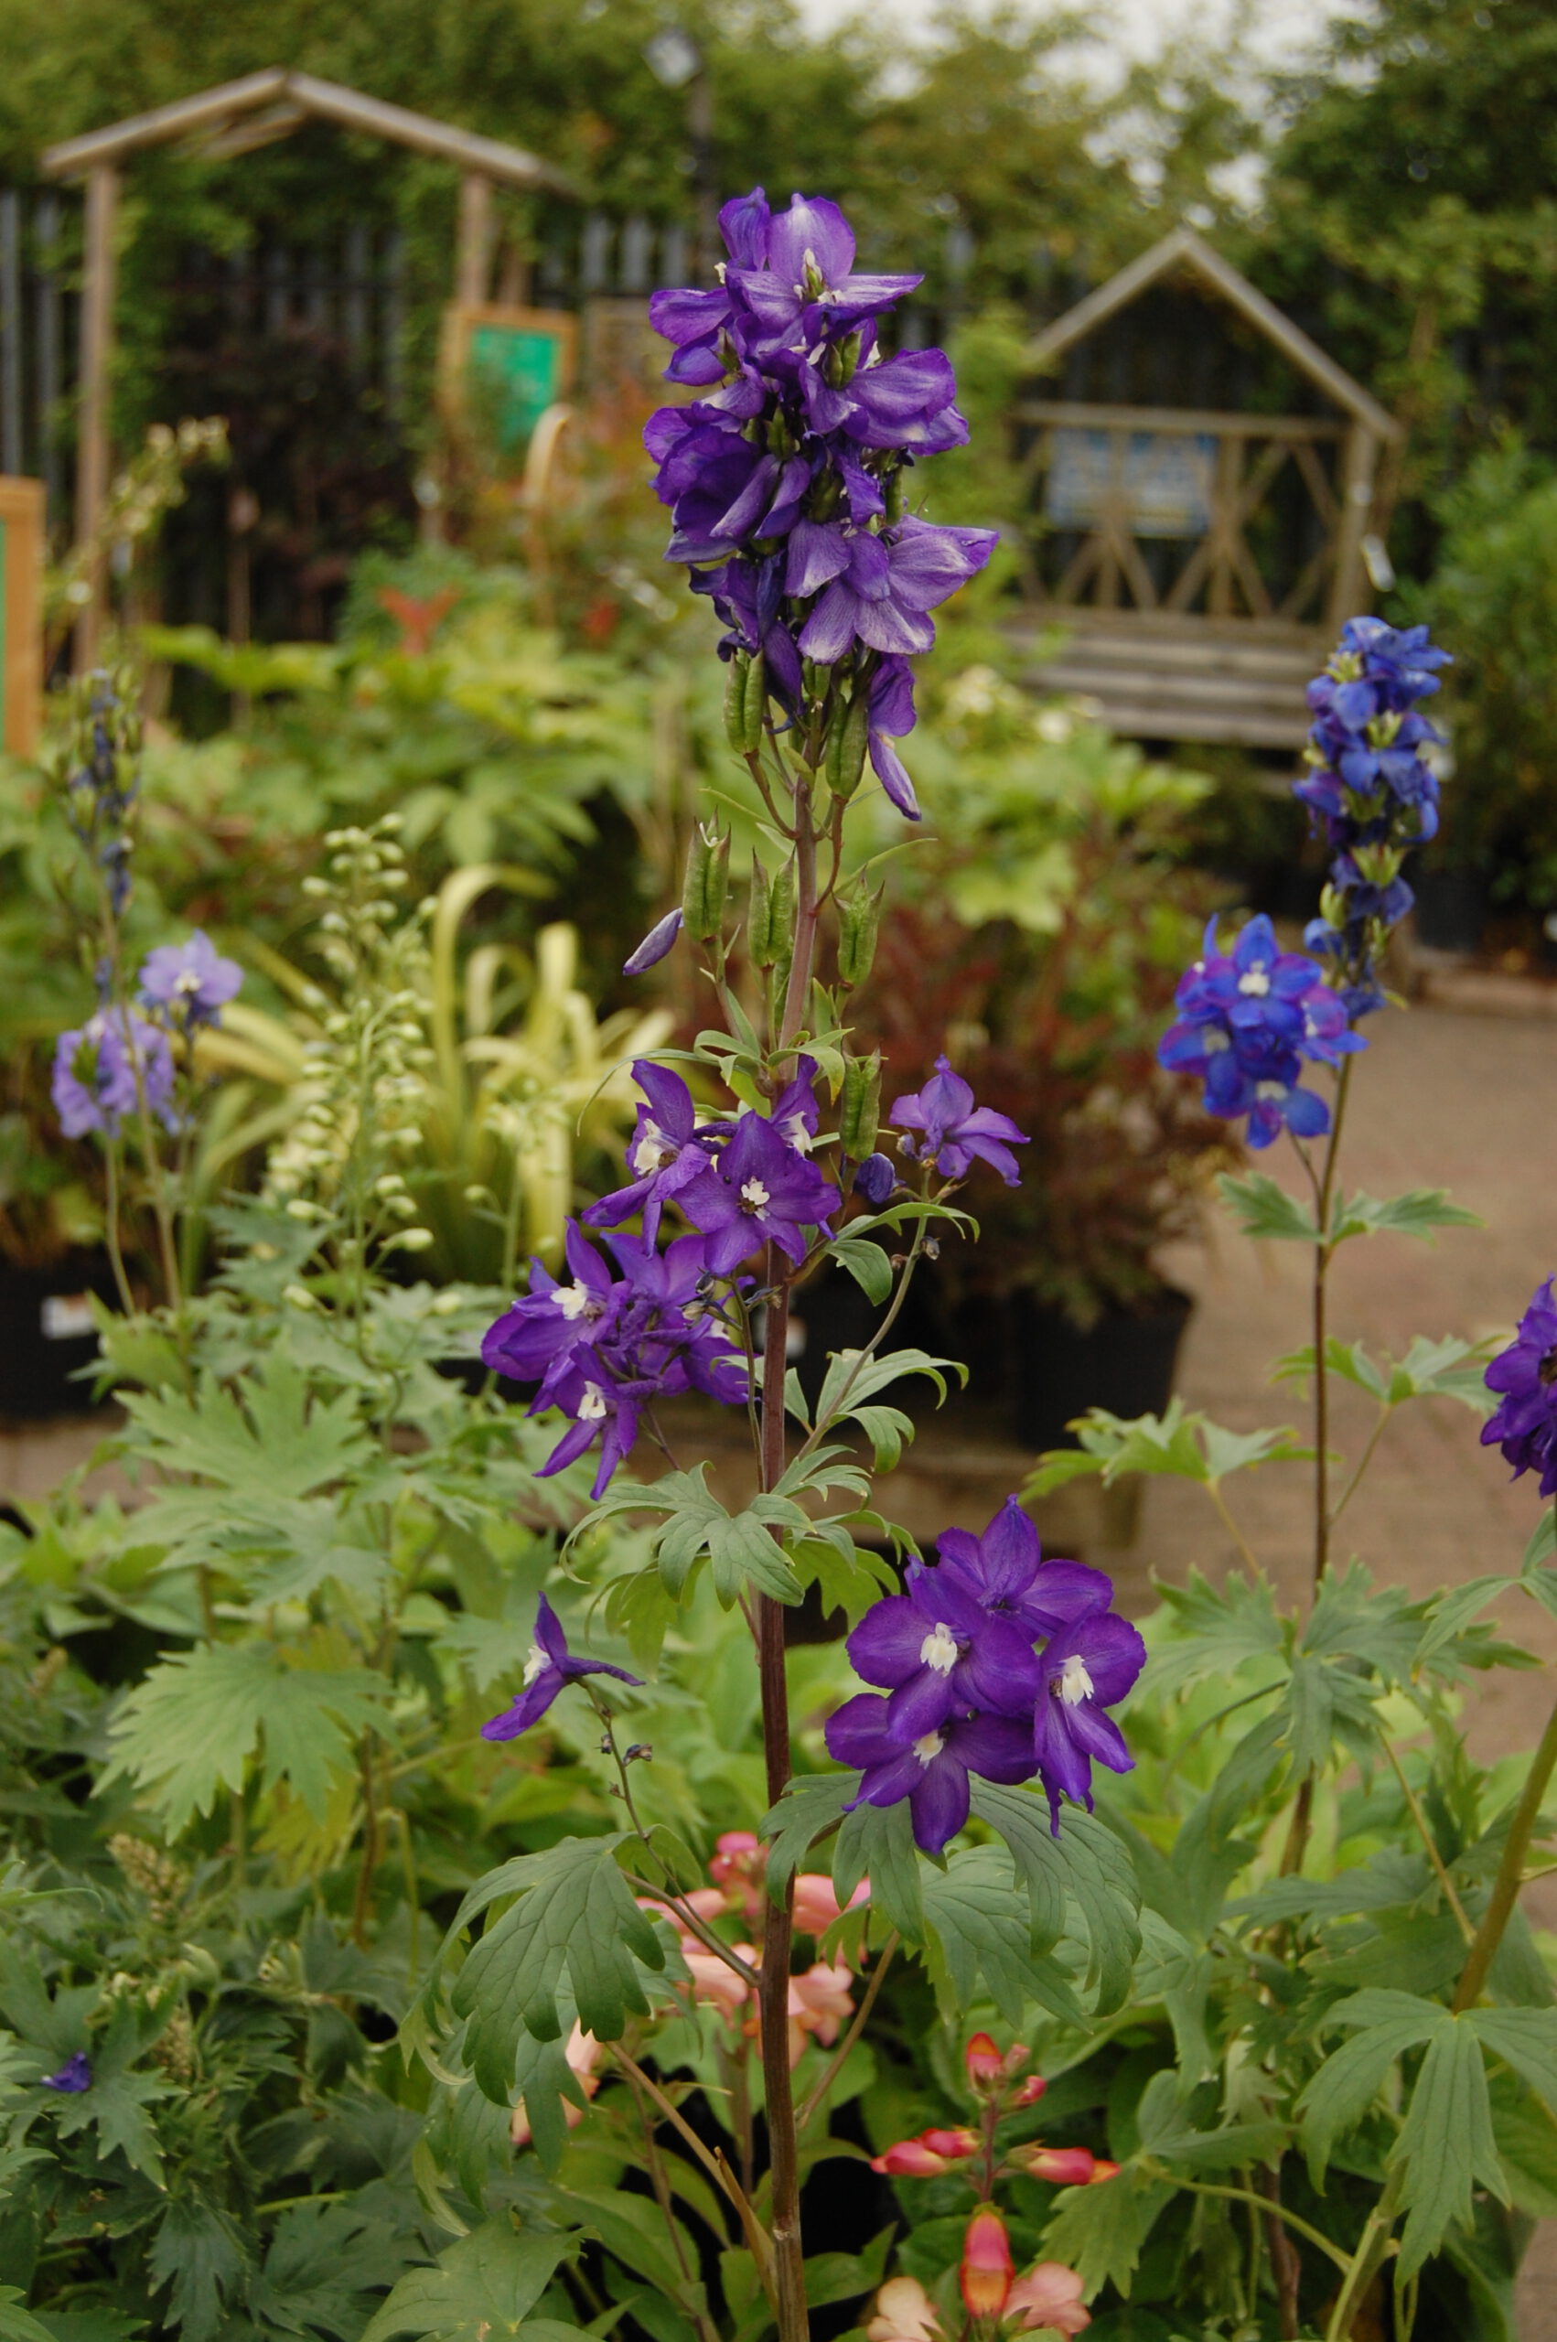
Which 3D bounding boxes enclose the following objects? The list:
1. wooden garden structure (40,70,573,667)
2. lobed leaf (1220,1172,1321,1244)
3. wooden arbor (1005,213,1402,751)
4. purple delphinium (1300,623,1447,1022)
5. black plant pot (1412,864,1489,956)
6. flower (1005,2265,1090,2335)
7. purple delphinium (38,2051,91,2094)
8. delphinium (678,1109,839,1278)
[{"bbox_3d":[-1.333,-1.799,8.021,1.340,2.200,0.620,5,12,4],"label":"wooden garden structure"},{"bbox_3d":[0.226,0.017,1.350,0.046,0.030,0.045,4,12,0],"label":"lobed leaf"},{"bbox_3d":[1.108,-1.715,8.618,1.220,2.000,0.650,7,13,15],"label":"wooden arbor"},{"bbox_3d":[0.266,-0.158,1.310,0.063,0.174,0.063,6,12,0],"label":"purple delphinium"},{"bbox_3d":[1.630,-0.633,7.100,0.220,0.220,0.220,4,12,0],"label":"black plant pot"},{"bbox_3d":[0.095,0.397,1.030,0.027,0.023,0.026,-2,14,-26],"label":"flower"},{"bbox_3d":[-0.273,0.345,1.120,0.021,0.014,0.018,4,12,0],"label":"purple delphinium"},{"bbox_3d":[-0.006,0.007,0.920,0.050,0.051,0.031,4,12,0],"label":"delphinium"}]

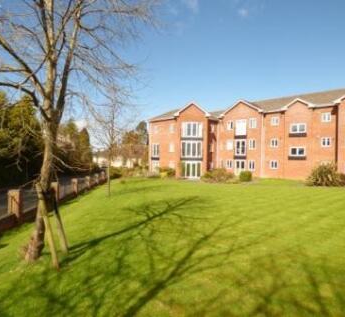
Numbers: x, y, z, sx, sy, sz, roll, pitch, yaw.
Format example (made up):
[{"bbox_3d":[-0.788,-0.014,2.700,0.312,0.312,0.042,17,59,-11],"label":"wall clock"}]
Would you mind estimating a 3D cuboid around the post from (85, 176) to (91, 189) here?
[{"bbox_3d":[-6.636,1.912,19.300,0.360,1.020,0.360,0,2,-7],"label":"post"}]

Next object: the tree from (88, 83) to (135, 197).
[{"bbox_3d":[-3.396,-1.058,13.600,2.700,6.350,2.700,0,2,-7],"label":"tree"}]

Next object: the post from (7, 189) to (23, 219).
[{"bbox_3d":[-5.317,1.563,8.300,0.370,1.040,0.370,0,2,-7],"label":"post"}]

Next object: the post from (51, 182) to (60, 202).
[{"bbox_3d":[-5.795,1.684,12.100,0.360,1.020,0.360,0,2,-7],"label":"post"}]

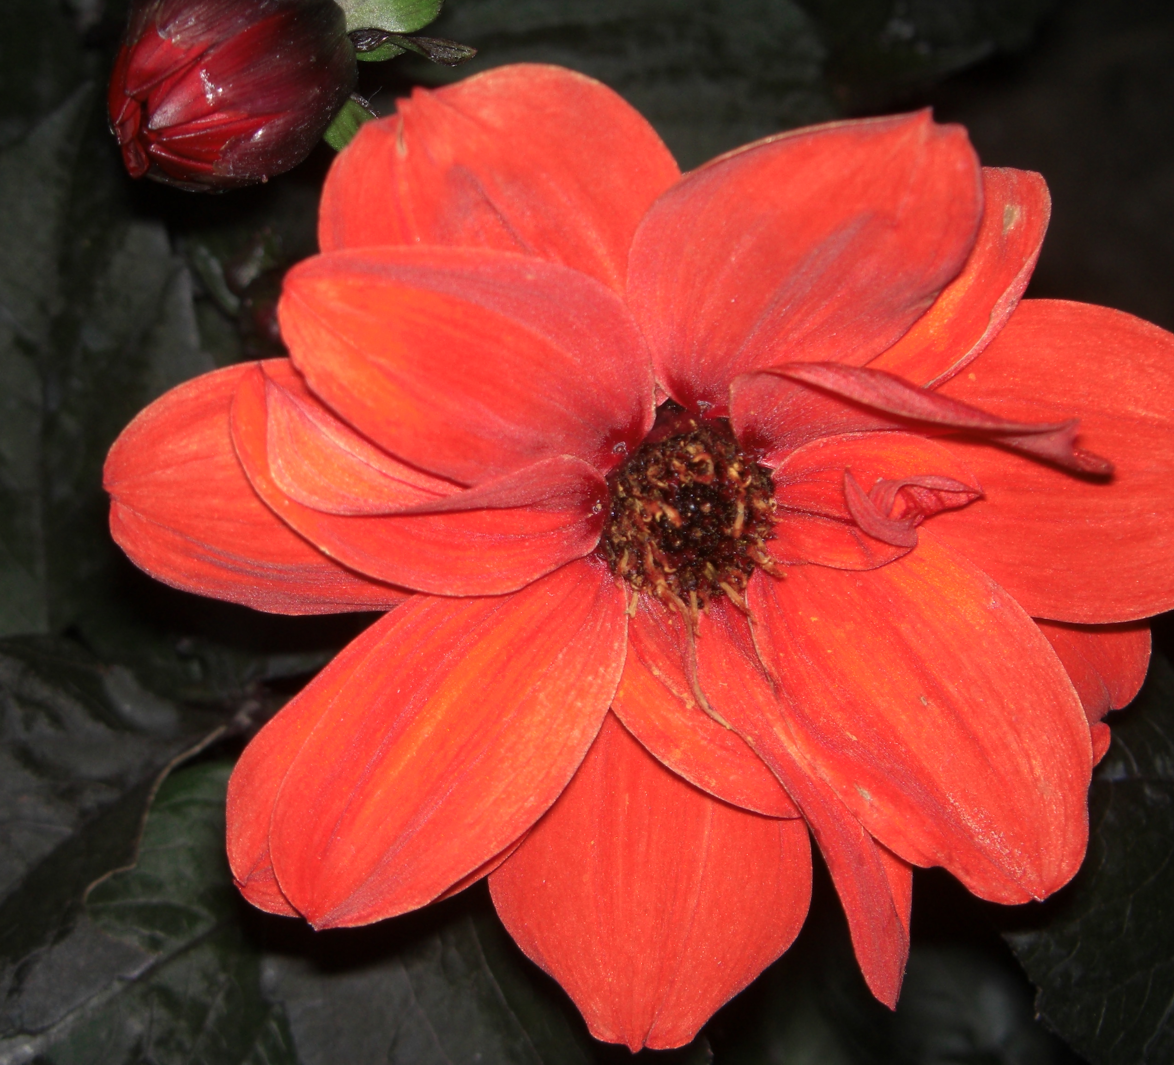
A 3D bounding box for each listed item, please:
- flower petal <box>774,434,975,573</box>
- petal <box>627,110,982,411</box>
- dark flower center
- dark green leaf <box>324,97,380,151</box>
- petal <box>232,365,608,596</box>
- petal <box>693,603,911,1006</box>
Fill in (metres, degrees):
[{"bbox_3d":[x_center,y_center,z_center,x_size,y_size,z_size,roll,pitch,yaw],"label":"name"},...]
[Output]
[{"bbox_3d":[0.027,-0.003,0.371,0.020,0.013,0.010,0,6,11],"label":"flower petal"},{"bbox_3d":[0.021,-0.026,0.366,0.025,0.037,0.010,37,22,-6],"label":"petal"},{"bbox_3d":[0.010,-0.002,0.373,0.018,0.018,0.010,0,9,0],"label":"dark flower center"},{"bbox_3d":[-0.023,-0.041,0.392,0.005,0.003,0.007,43,71,12],"label":"dark green leaf"},{"bbox_3d":[-0.016,-0.005,0.371,0.036,0.017,0.012,14,7,-7],"label":"petal"},{"bbox_3d":[0.021,0.026,0.376,0.011,0.041,0.011,-26,7,4],"label":"petal"}]

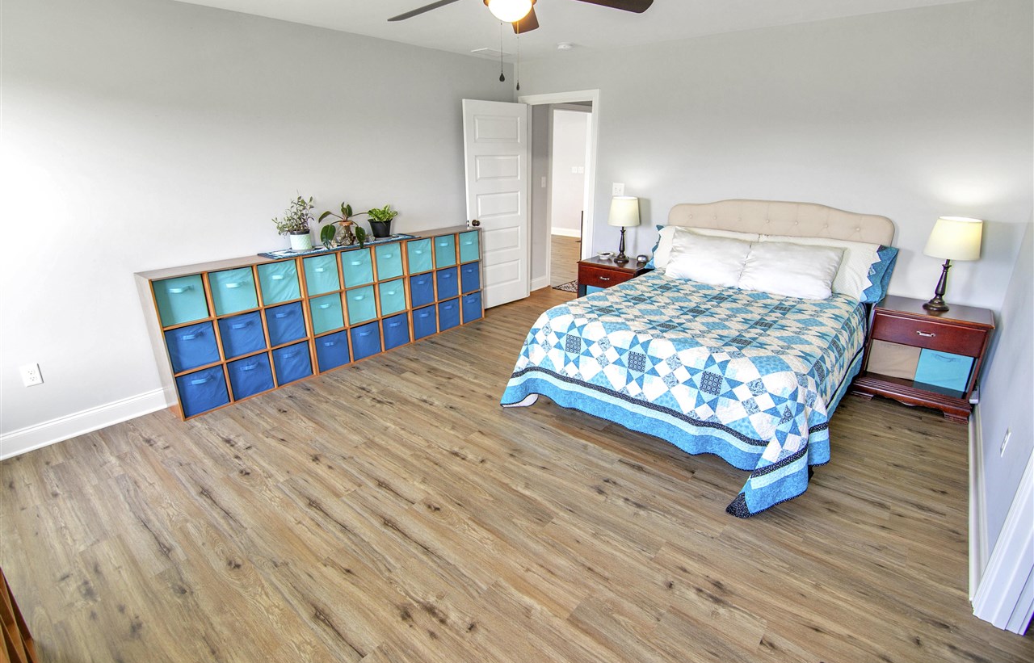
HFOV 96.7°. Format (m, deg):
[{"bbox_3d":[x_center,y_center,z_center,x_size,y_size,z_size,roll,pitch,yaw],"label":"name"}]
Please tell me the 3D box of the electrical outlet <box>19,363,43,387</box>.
[{"bbox_3d":[-2.812,0.256,2.661,0.011,0.126,0.077,17,27,37],"label":"electrical outlet"}]

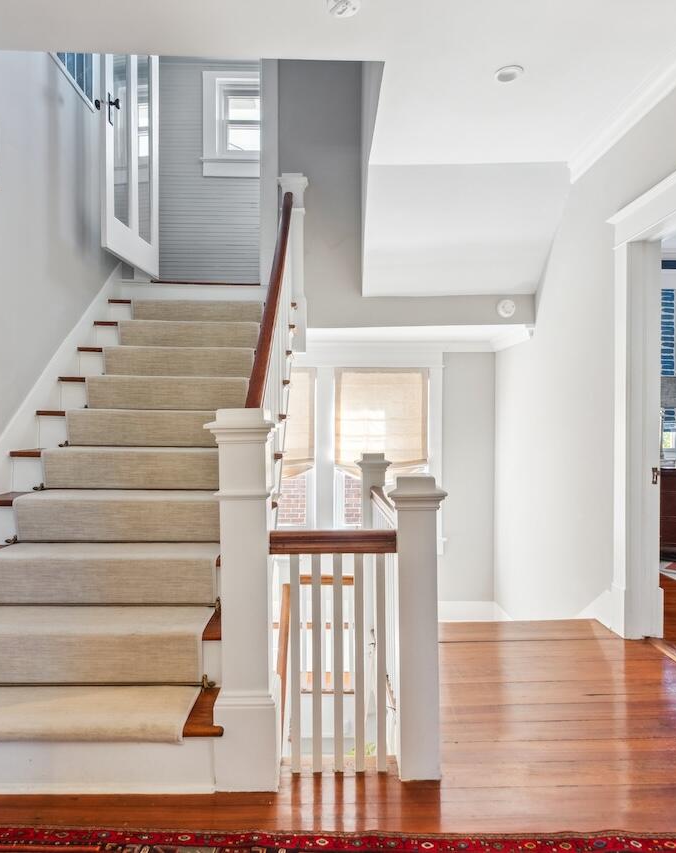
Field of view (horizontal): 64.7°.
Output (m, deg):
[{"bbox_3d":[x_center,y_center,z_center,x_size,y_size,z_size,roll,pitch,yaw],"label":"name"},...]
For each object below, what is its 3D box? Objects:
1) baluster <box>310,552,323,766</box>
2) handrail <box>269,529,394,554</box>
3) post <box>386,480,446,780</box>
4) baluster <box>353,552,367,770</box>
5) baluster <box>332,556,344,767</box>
[{"bbox_3d":[-0.067,0.761,1.728,0.031,0.707,0.031,0,1,-1],"label":"baluster"},{"bbox_3d":[-0.015,0.369,1.728,0.403,0.072,0.066,0,1,-1],"label":"handrail"},{"bbox_3d":[0.241,0.635,1.736,0.186,0.958,0.186,0,1,-1],"label":"post"},{"bbox_3d":[0.071,0.761,1.732,0.030,0.707,0.031,0,1,-1],"label":"baluster"},{"bbox_3d":[0.001,0.761,1.730,0.030,0.707,0.031,0,1,-1],"label":"baluster"}]

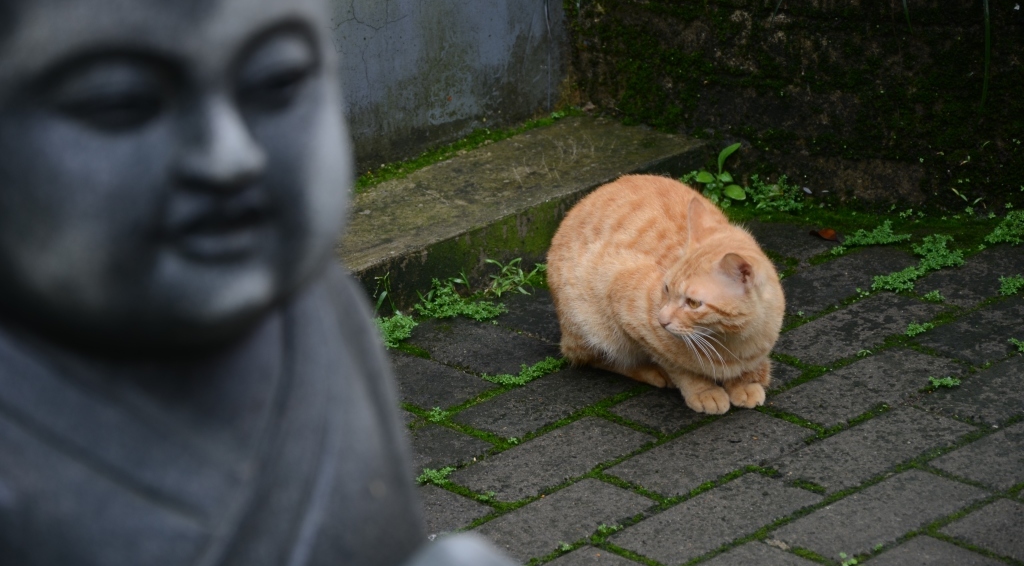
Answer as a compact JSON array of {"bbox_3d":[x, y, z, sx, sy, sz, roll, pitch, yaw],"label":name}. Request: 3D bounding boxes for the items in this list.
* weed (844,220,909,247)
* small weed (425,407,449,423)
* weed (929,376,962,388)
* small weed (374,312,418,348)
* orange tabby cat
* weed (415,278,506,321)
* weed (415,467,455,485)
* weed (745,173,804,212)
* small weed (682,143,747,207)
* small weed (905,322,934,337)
[{"bbox_3d":[0.402,-0.055,4.601,0.072,0.014,0.030,-4,22,0],"label":"weed"},{"bbox_3d":[-0.076,0.133,4.224,0.024,0.009,0.015,-4,22,0],"label":"small weed"},{"bbox_3d":[0.439,0.101,4.227,0.033,0.006,0.012,-4,22,0],"label":"weed"},{"bbox_3d":[-0.122,0.050,4.415,0.045,0.023,0.037,-4,22,0],"label":"small weed"},{"bbox_3d":[0.150,-0.003,4.269,0.165,0.200,0.290,-17,26,-29],"label":"orange tabby cat"},{"bbox_3d":[-0.056,0.018,4.483,0.097,0.024,0.045,-4,22,0],"label":"weed"},{"bbox_3d":[-0.075,0.189,4.088,0.037,0.009,0.016,-4,22,0],"label":"weed"},{"bbox_3d":[0.298,-0.102,4.715,0.061,0.028,0.042,-4,22,0],"label":"weed"},{"bbox_3d":[0.230,-0.123,4.738,0.068,0.058,0.041,-4,22,0],"label":"small weed"},{"bbox_3d":[0.425,0.049,4.355,0.030,0.008,0.014,-4,22,0],"label":"small weed"}]

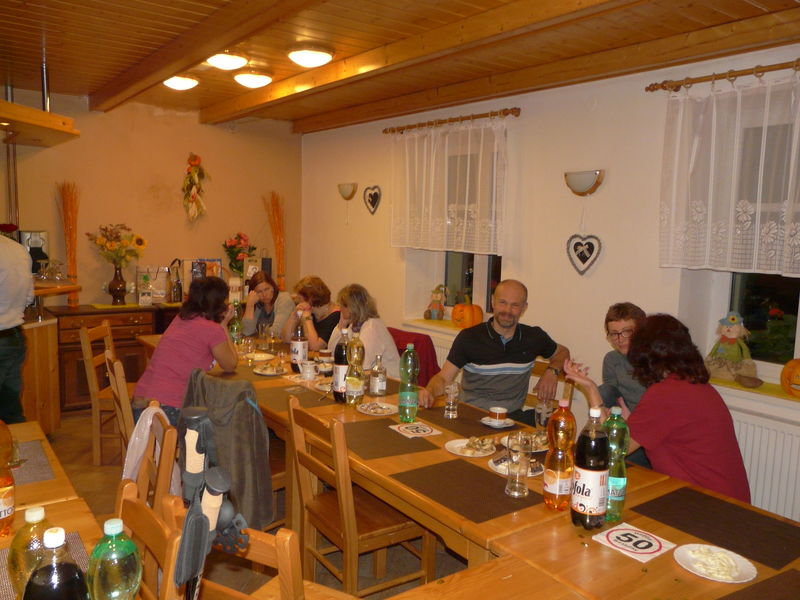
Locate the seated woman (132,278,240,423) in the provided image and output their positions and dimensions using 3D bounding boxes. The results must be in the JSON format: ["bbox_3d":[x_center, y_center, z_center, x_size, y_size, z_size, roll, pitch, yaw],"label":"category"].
[{"bbox_3d":[-1.163,0.513,3.632,0.480,1.270,0.640,8,9,41],"label":"seated woman"}]

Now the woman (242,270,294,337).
[{"bbox_3d":[-1.000,0.389,4.870,0.500,1.220,0.720,2,7,9],"label":"woman"}]

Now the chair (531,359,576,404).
[{"bbox_3d":[0.606,0.766,3.419,0.400,0.890,0.480,8,10,44],"label":"chair"}]

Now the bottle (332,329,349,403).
[{"bbox_3d":[-0.264,0.313,3.124,0.104,0.348,0.104,-3,9,-37],"label":"bottle"}]

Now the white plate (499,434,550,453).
[{"bbox_3d":[0.488,0.558,2.499,0.195,0.022,0.195,1,7,0],"label":"white plate"}]

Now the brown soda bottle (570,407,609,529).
[{"bbox_3d":[0.551,0.479,1.844,0.104,0.342,0.104,-4,8,-34],"label":"brown soda bottle"}]

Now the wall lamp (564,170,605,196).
[{"bbox_3d":[1.136,-0.718,3.985,0.100,0.155,0.285,-3,8,-38],"label":"wall lamp"}]

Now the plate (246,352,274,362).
[{"bbox_3d":[-0.846,0.356,3.930,0.185,0.020,0.185,1,7,0],"label":"plate"}]

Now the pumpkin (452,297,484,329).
[{"bbox_3d":[0.532,0.111,5.046,0.240,0.250,0.240,1,7,0],"label":"pumpkin"}]

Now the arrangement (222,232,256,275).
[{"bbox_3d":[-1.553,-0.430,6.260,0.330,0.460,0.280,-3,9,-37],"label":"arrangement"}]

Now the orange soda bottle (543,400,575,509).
[{"bbox_3d":[0.492,0.472,1.977,0.093,0.332,0.093,2,7,0],"label":"orange soda bottle"}]

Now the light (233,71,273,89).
[{"bbox_3d":[-1.005,-1.500,4.460,0.285,0.100,0.285,2,7,0],"label":"light"}]

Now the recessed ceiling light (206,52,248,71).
[{"bbox_3d":[-1.069,-1.478,4.009,0.270,0.100,0.270,-3,8,-36],"label":"recessed ceiling light"}]

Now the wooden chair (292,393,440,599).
[{"bbox_3d":[-0.158,0.848,2.662,0.495,0.925,0.400,-3,8,-35],"label":"wooden chair"}]

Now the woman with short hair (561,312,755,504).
[{"bbox_3d":[1.010,0.710,2.520,0.580,1.280,0.700,-3,8,-32],"label":"woman with short hair"}]

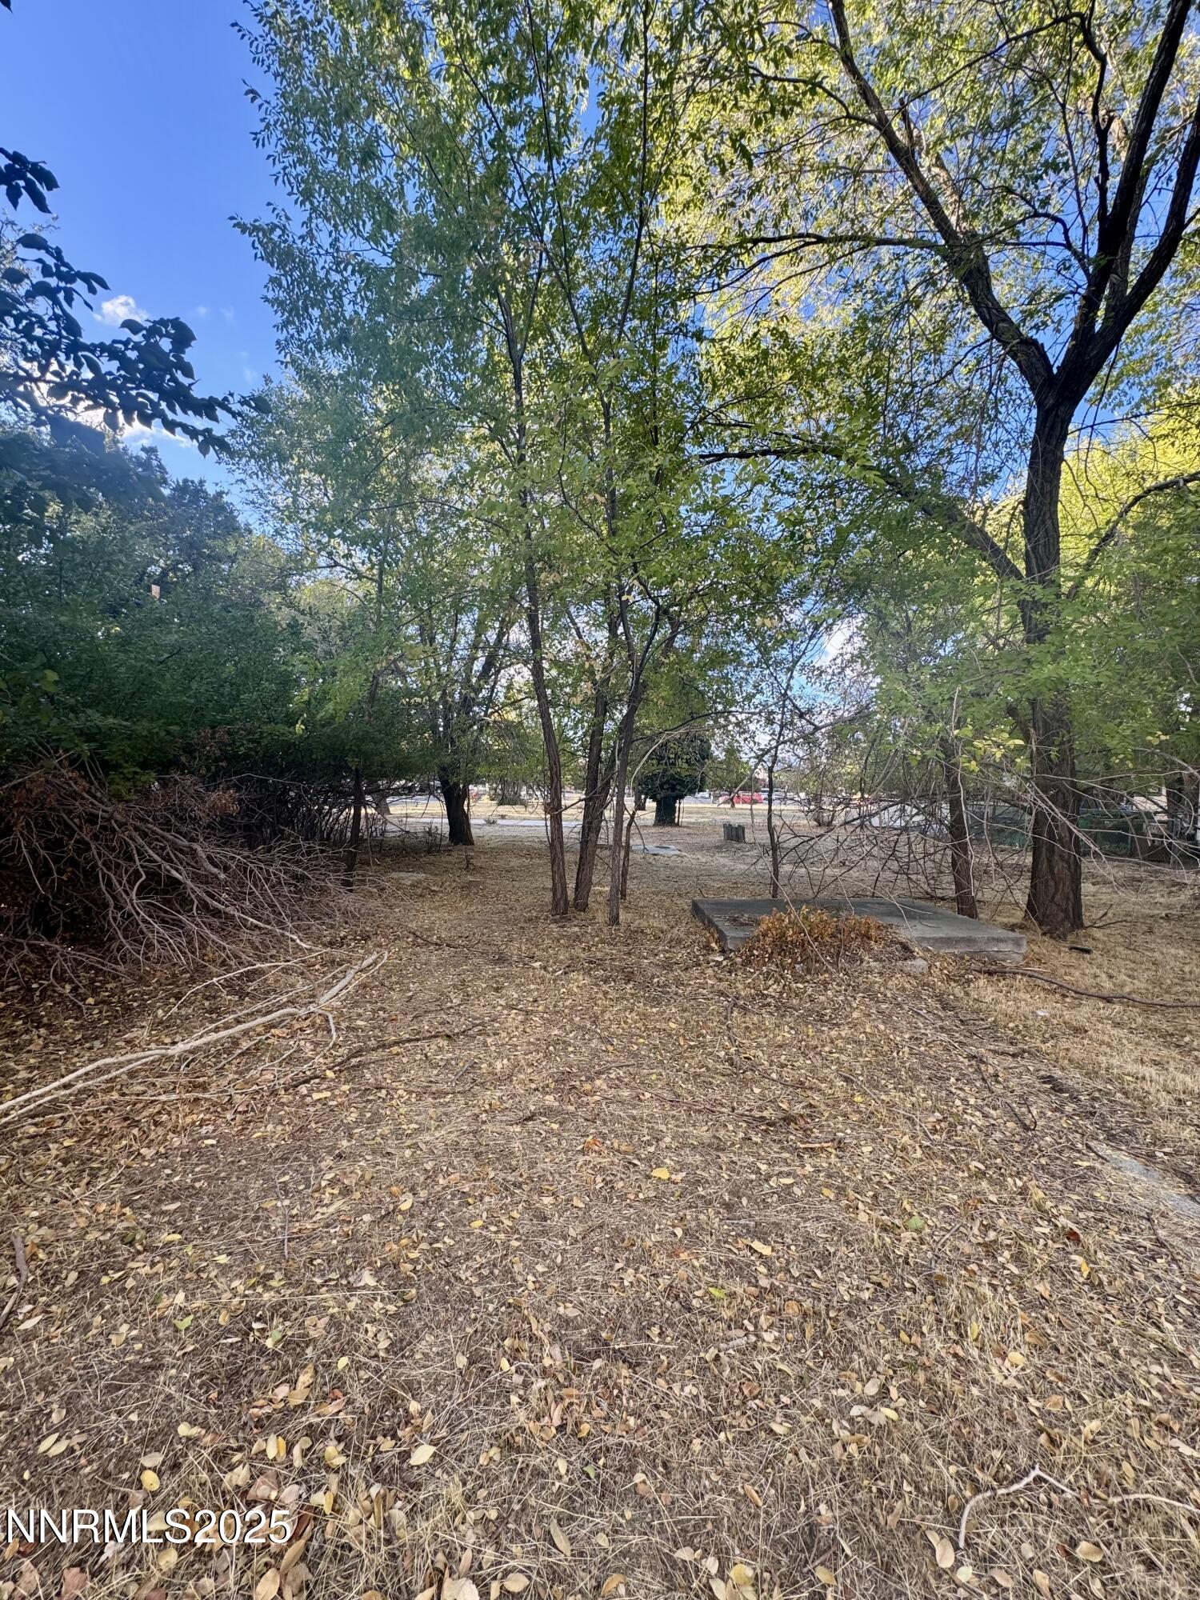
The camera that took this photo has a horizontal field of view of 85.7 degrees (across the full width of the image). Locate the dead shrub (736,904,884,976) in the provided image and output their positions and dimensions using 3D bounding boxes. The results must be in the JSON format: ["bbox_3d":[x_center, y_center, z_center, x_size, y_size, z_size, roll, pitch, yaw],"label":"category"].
[{"bbox_3d":[1.860,1.180,5.720,1.250,0.480,0.850,0,1,0],"label":"dead shrub"}]

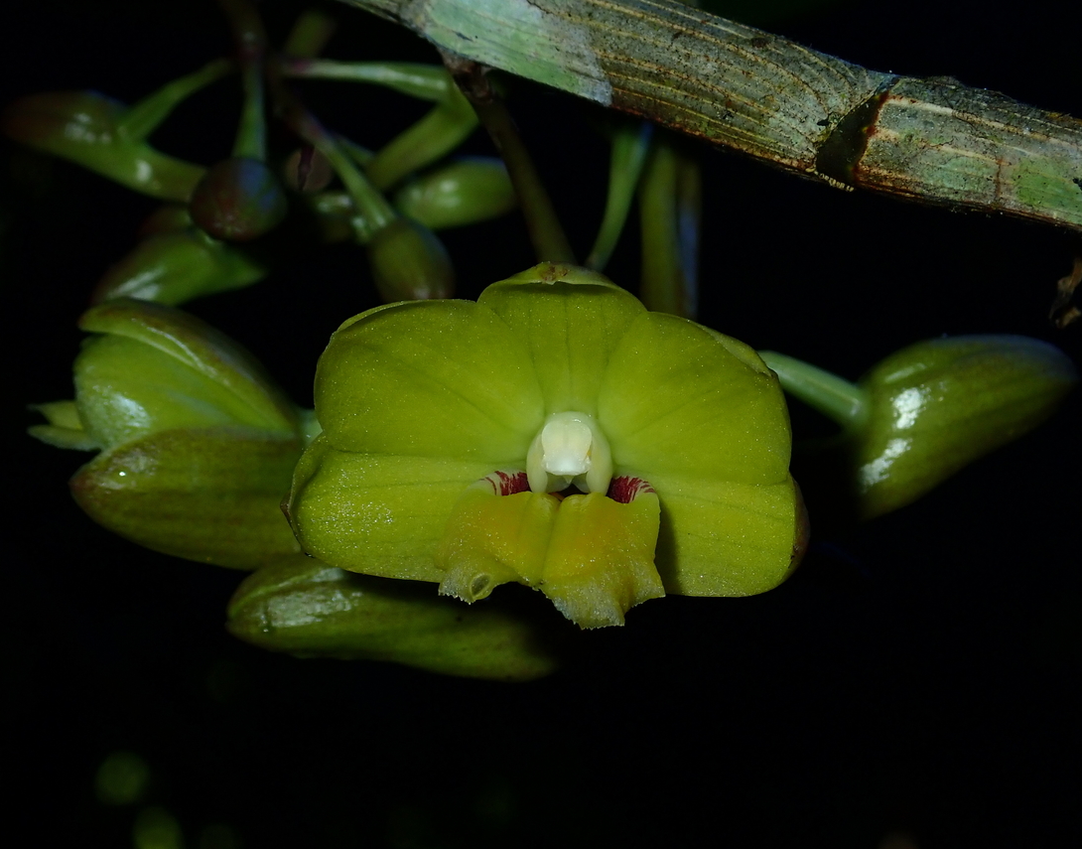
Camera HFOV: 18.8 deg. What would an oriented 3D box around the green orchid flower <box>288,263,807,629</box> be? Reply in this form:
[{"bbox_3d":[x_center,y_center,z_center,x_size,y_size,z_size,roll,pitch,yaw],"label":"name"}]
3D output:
[{"bbox_3d":[0.000,0.001,0.168,0.026,0.018,0.015,0,5,6],"label":"green orchid flower"}]

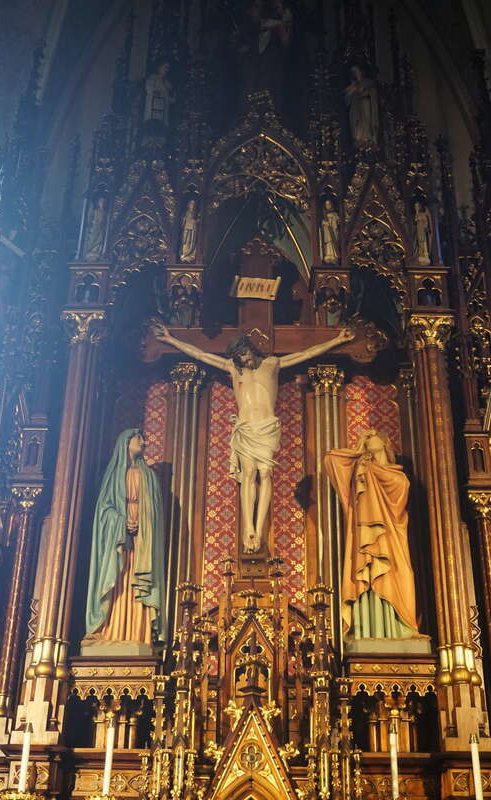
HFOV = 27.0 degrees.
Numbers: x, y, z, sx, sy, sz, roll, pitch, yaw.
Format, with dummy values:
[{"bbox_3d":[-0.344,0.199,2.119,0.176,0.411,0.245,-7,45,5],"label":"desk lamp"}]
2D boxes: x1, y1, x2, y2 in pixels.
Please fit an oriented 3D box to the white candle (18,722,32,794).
[{"bbox_3d":[-1.326,2.144,6.137,0.045,0.390,0.045,1,-30,0],"label":"white candle"}]

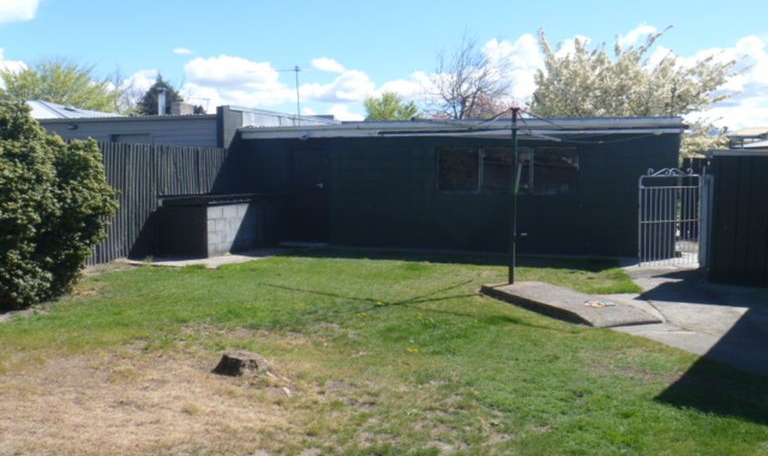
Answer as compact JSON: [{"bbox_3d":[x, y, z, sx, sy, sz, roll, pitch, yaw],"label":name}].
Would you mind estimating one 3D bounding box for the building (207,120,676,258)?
[{"bbox_3d":[1.658,-0.976,14.609,7.721,2.536,4.865,2,5,21],"label":"building"}]

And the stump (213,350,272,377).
[{"bbox_3d":[-0.991,0.932,5.188,0.396,0.120,0.340,-1,4,-11],"label":"stump"}]

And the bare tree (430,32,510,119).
[{"bbox_3d":[2.959,-3.554,25.376,2.732,6.082,2.732,1,4,7],"label":"bare tree"}]

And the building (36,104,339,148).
[{"bbox_3d":[-4.107,-1.129,16.232,4.450,2.567,5.434,2,5,21],"label":"building"}]

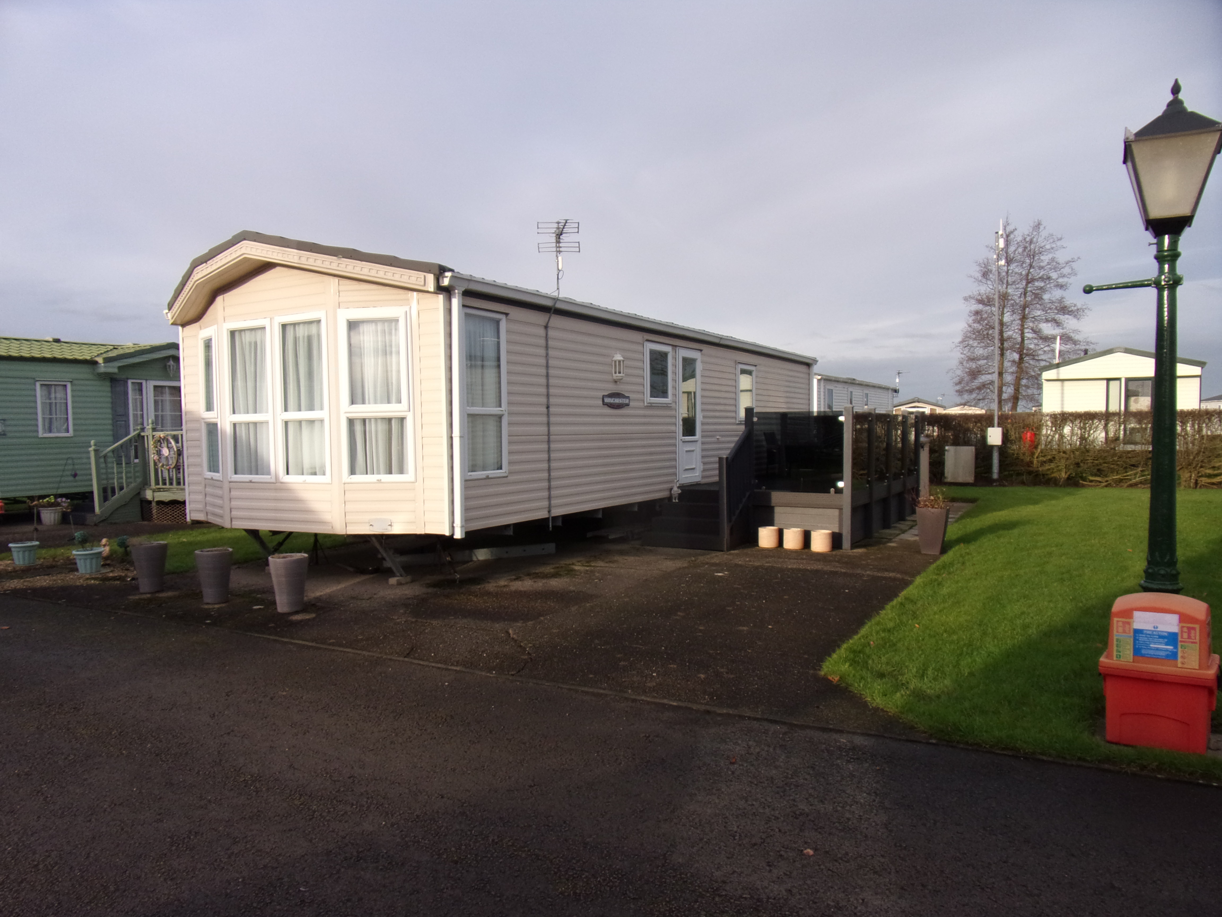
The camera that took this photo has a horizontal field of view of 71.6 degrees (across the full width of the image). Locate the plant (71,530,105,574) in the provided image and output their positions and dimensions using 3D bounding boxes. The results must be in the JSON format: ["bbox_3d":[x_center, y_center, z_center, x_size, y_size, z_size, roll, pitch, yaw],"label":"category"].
[{"bbox_3d":[-5.704,1.011,9.240,0.305,0.460,0.305,-1,2,0],"label":"plant"}]

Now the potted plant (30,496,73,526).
[{"bbox_3d":[-9.649,0.889,14.609,0.605,0.502,0.545,0,2,29],"label":"potted plant"}]

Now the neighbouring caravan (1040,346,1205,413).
[{"bbox_3d":[16.257,-1.673,27.324,3.750,3.050,10.500,1,3,30],"label":"neighbouring caravan"}]

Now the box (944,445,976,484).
[{"bbox_3d":[8.063,0.124,19.547,0.640,0.830,0.360,1,3,30],"label":"box"}]

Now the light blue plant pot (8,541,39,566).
[{"bbox_3d":[-6.953,1.131,10.041,0.308,0.235,0.308,0,2,29],"label":"light blue plant pot"}]

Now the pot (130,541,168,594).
[{"bbox_3d":[-4.398,1.030,8.090,0.320,0.460,0.320,-1,2,0],"label":"pot"}]

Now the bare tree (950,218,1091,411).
[{"bbox_3d":[21.744,-6.604,44.877,6.644,12.250,6.644,0,2,29],"label":"bare tree"}]

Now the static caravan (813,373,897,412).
[{"bbox_3d":[7.085,-1.492,30.151,3.750,3.050,10.600,1,3,30],"label":"static caravan"}]

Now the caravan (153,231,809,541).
[{"bbox_3d":[-0.352,-0.794,13.032,3.920,3.030,11.950,0,2,29],"label":"caravan"}]

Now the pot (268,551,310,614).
[{"bbox_3d":[-2.711,1.046,7.110,0.320,0.465,0.320,-1,2,0],"label":"pot"}]

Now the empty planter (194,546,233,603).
[{"bbox_3d":[-3.459,1.018,7.377,0.299,0.455,0.299,0,2,29],"label":"empty planter"}]

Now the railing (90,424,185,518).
[{"bbox_3d":[-7.310,0.200,13.200,1.450,1.580,0.950,1,3,30],"label":"railing"}]

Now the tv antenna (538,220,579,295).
[{"bbox_3d":[-0.507,-2.036,8.359,0.420,0.770,0.800,-2,2,-9],"label":"tv antenna"}]

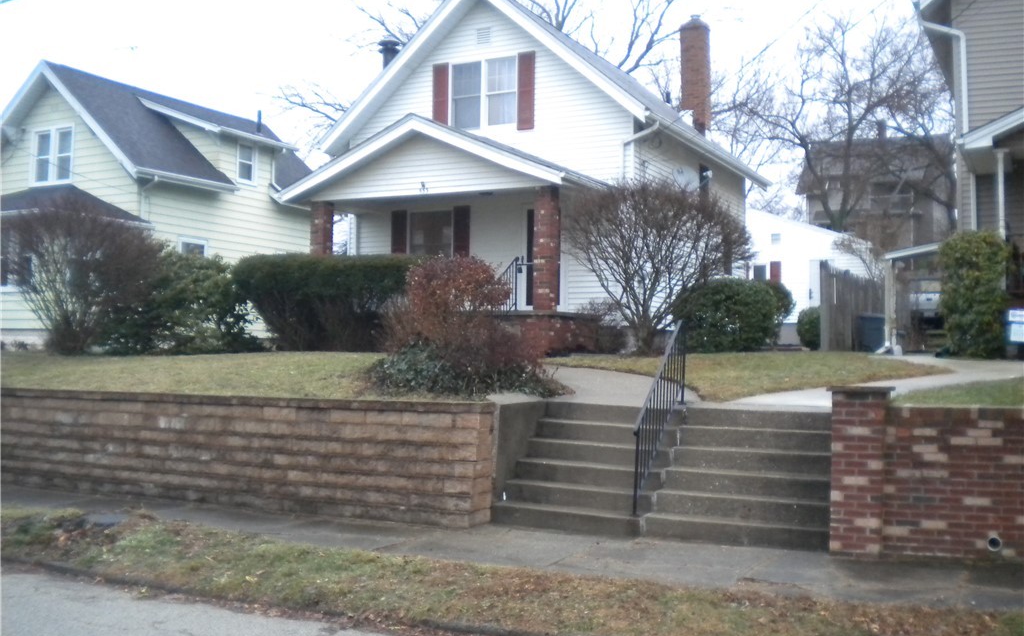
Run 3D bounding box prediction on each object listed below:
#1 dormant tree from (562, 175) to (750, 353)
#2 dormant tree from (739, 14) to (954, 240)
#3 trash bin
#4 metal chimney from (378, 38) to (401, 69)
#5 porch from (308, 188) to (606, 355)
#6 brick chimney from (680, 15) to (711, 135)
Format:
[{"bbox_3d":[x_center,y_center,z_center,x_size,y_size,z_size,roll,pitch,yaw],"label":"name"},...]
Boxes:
[{"bbox_3d":[2.391,-0.841,16.900,3.000,2.950,2.800,0,-1,27],"label":"dormant tree"},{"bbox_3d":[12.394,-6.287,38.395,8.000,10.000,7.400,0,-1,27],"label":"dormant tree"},{"bbox_3d":[8.217,0.342,23.600,0.660,0.920,0.660,0,-1,27],"label":"trash bin"},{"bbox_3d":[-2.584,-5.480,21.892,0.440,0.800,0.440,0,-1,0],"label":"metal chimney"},{"bbox_3d":[-0.980,-0.785,19.042,4.970,2.790,2.500,0,-1,27],"label":"porch"},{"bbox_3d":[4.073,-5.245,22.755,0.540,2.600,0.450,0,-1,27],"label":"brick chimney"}]

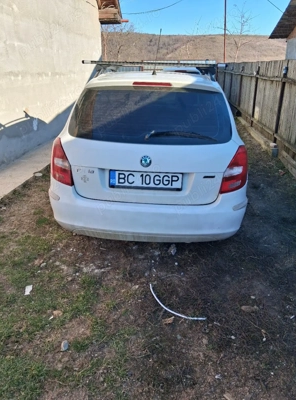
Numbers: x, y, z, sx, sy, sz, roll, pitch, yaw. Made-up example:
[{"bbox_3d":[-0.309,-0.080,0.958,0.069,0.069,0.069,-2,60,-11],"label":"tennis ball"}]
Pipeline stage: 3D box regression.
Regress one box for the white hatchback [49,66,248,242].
[{"bbox_3d":[0.113,-0.874,4.100,1.650,1.510,4.200,3,23,3],"label":"white hatchback"}]

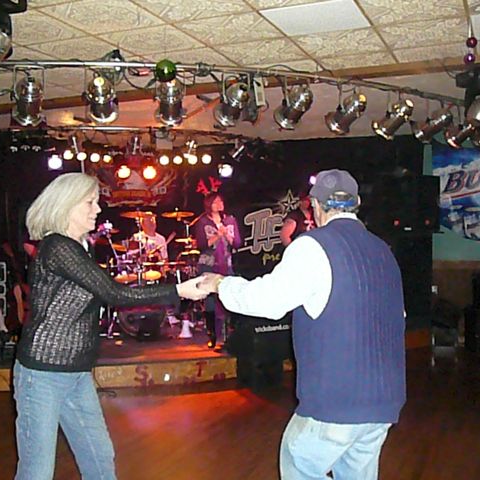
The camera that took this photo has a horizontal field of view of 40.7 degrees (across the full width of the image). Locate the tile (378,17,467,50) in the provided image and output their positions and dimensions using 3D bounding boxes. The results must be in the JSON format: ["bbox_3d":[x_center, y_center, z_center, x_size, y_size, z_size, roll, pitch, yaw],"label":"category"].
[{"bbox_3d":[1.302,-1.449,4.528,0.610,0.020,0.610,0,1,22],"label":"tile"}]

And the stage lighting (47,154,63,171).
[{"bbox_3d":[-2.284,-0.976,7.992,0.190,0.190,0.240,-1,18,-15],"label":"stage lighting"}]

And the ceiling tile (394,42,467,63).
[{"bbox_3d":[1.503,-1.461,5.014,0.610,0.020,0.440,0,1,22],"label":"ceiling tile"}]

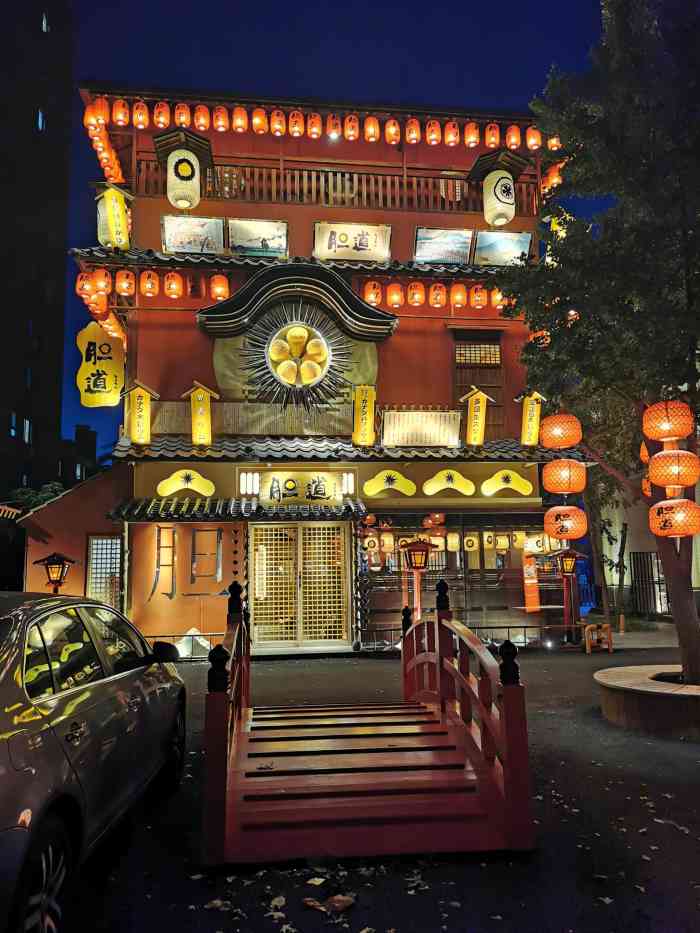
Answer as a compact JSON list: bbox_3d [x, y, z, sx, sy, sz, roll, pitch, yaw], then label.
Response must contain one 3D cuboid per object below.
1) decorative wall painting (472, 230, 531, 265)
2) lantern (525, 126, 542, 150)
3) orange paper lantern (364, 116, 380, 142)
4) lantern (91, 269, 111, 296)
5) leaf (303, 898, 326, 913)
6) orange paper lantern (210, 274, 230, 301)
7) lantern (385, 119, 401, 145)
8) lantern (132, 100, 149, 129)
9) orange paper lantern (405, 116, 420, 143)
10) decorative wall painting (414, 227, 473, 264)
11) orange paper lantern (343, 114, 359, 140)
[{"bbox_3d":[2.701,-3.830,12.844,1.036,0.583,0.060,0,17,-8],"label":"decorative wall painting"},{"bbox_3d":[3.583,-6.389,14.157,0.283,0.418,0.283,0,-8,-7],"label":"lantern"},{"bbox_3d":[0.426,-6.366,13.748,0.283,0.424,0.283,0,-8,-7],"label":"orange paper lantern"},{"bbox_3d":[-4.000,-2.984,11.778,0.295,0.385,0.295,0,-8,-8],"label":"lantern"},{"bbox_3d":[-0.164,2.055,3.407,0.120,0.030,0.055,-8,-11,41],"label":"leaf"},{"bbox_3d":[-2.144,-2.953,12.021,0.295,0.385,0.295,0,-8,-8],"label":"orange paper lantern"},{"bbox_3d":[0.783,-6.142,13.325,0.280,0.455,0.280,0,-7,-7],"label":"lantern"},{"bbox_3d":[-3.680,-6.174,12.803,0.280,0.455,0.280,0,-7,-7],"label":"lantern"},{"bbox_3d":[1.208,-6.382,13.851,0.284,0.426,0.284,0,-8,-7],"label":"orange paper lantern"},{"bbox_3d":[1.722,-4.054,13.368,1.045,0.615,0.060,0,7,-7],"label":"decorative wall painting"},{"bbox_3d":[0.009,-6.292,13.512,0.300,0.430,0.300,0,-8,-7],"label":"orange paper lantern"}]

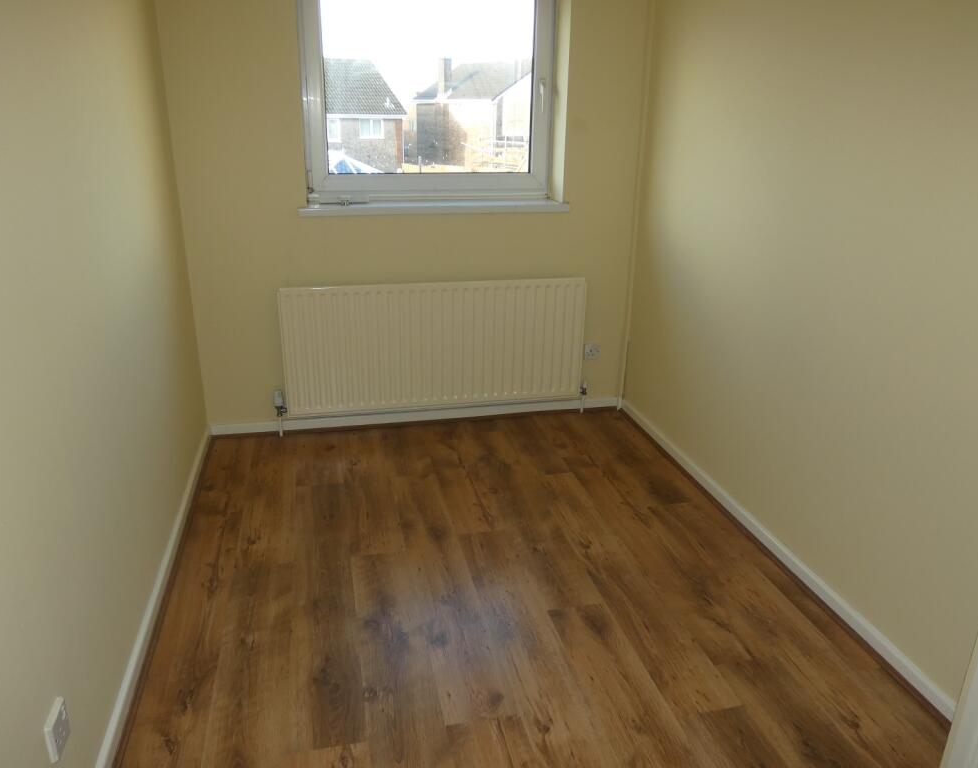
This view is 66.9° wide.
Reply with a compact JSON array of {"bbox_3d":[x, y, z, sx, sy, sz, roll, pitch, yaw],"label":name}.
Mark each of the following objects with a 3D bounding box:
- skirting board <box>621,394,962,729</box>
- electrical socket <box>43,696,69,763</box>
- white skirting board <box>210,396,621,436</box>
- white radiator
[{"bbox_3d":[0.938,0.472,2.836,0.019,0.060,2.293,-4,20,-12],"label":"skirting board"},{"bbox_3d":[-0.841,0.673,1.442,0.013,0.085,0.085,-4,20,-12],"label":"electrical socket"},{"bbox_3d":[-0.308,0.155,3.662,2.052,0.060,0.019,-4,20,-12],"label":"white skirting board"},{"bbox_3d":[-0.242,-0.184,3.527,1.422,0.609,0.060,-4,20,-12],"label":"white radiator"}]

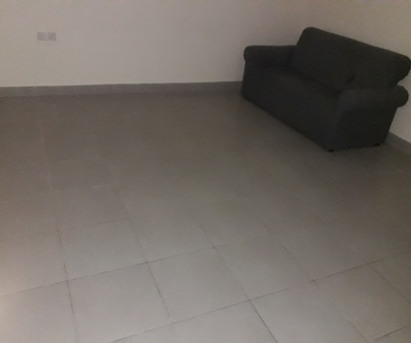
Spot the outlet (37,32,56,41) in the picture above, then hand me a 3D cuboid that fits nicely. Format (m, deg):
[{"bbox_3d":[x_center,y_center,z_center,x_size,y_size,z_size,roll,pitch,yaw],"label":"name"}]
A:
[{"bbox_3d":[-1.539,-1.304,3.460,0.165,0.081,0.016,-8,32,-24],"label":"outlet"}]

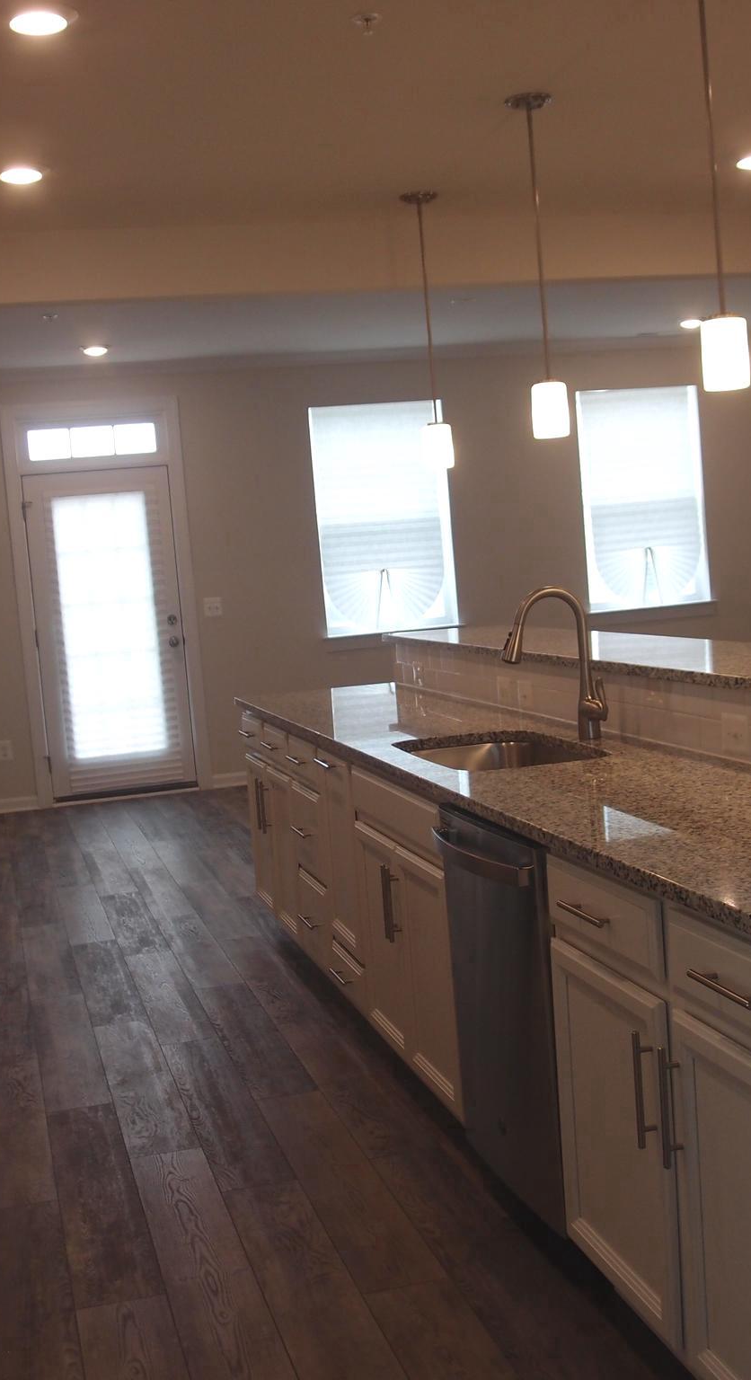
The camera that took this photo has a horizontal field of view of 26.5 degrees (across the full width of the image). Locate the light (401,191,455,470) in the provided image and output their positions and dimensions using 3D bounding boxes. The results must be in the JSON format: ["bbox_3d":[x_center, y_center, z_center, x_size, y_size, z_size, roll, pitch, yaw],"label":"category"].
[{"bbox_3d":[0.198,-1.330,5.941,0.132,1.000,0.132,-5,5,0],"label":"light"}]

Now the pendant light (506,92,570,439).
[{"bbox_3d":[0.495,-1.258,4.782,0.132,0.995,0.132,-6,5,-14],"label":"pendant light"}]

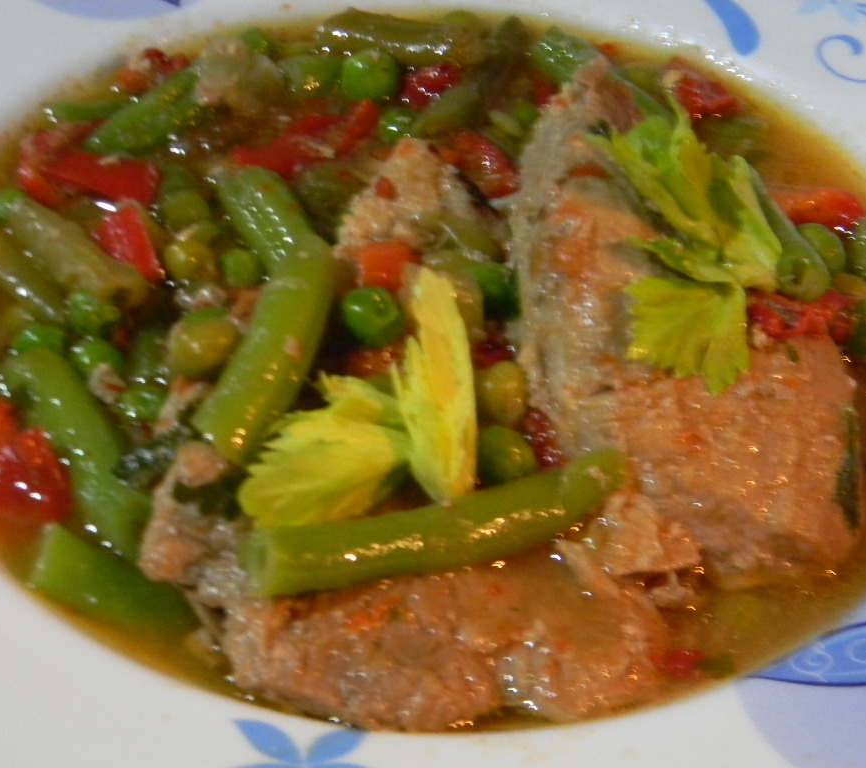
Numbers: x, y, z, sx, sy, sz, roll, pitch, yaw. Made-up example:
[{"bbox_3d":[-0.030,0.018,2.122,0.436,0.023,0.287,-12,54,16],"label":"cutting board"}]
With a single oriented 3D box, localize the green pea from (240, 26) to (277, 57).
[{"bbox_3d":[-0.030,-0.059,0.423,0.007,0.007,0.007,4,42,0],"label":"green pea"}]

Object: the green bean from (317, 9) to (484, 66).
[{"bbox_3d":[-0.005,-0.056,0.397,0.028,0.007,0.008,4,44,0],"label":"green bean"}]

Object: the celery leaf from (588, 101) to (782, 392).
[{"bbox_3d":[0.038,-0.021,0.367,0.030,0.018,0.043,4,42,0],"label":"celery leaf"}]

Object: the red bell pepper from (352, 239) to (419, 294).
[{"bbox_3d":[-0.007,-0.018,0.368,0.009,0.006,0.007,1,43,-2],"label":"red bell pepper"}]

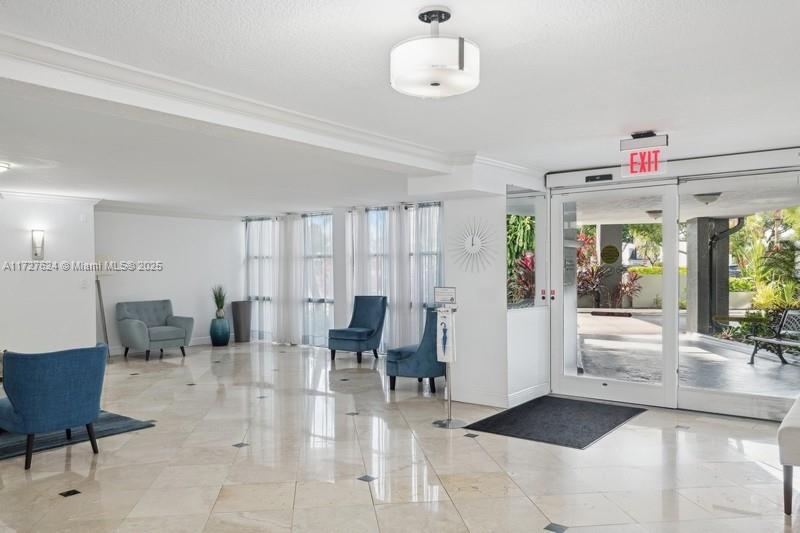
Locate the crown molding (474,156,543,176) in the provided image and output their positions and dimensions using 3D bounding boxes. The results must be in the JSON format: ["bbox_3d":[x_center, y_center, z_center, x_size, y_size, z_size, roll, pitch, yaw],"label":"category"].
[{"bbox_3d":[1.123,-0.976,5.911,0.085,0.095,1.470,0,0,38],"label":"crown molding"}]

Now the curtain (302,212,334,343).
[{"bbox_3d":[-1.427,0.218,10.432,0.770,2.360,0.100,0,0,38],"label":"curtain"}]

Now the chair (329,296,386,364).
[{"bbox_3d":[-0.637,0.938,9.105,0.570,0.930,0.700,0,0,35],"label":"chair"}]

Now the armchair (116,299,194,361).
[{"bbox_3d":[-3.932,1.026,9.712,0.870,0.870,0.790,0,-1,-45],"label":"armchair"}]

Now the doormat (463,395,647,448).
[{"bbox_3d":[1.486,1.383,5.512,1.035,0.012,1.645,0,0,38],"label":"doormat"}]

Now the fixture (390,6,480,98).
[{"bbox_3d":[0.146,-0.900,2.480,0.365,0.295,0.365,0,0,0],"label":"fixture"}]

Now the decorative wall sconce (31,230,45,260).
[{"bbox_3d":[-4.723,-0.274,7.831,0.100,0.385,0.145,0,0,38],"label":"decorative wall sconce"}]

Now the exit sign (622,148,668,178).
[{"bbox_3d":[1.915,-0.808,4.680,0.345,0.215,0.040,-1,-1,37],"label":"exit sign"}]

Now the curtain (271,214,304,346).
[{"bbox_3d":[-2.037,0.222,10.902,0.800,2.360,0.100,0,0,38],"label":"curtain"}]

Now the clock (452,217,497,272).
[{"bbox_3d":[0.758,-0.224,6.100,0.560,0.560,0.050,-1,-1,37],"label":"clock"}]

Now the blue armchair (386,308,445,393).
[{"bbox_3d":[0.268,0.932,6.920,0.680,0.930,0.560,0,0,24],"label":"blue armchair"}]

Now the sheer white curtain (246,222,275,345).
[{"bbox_3d":[-2.699,0.266,11.477,0.950,2.340,0.120,-1,-1,37],"label":"sheer white curtain"}]

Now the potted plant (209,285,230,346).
[{"bbox_3d":[-3.352,0.911,11.150,0.370,1.130,0.370,0,0,0],"label":"potted plant"}]

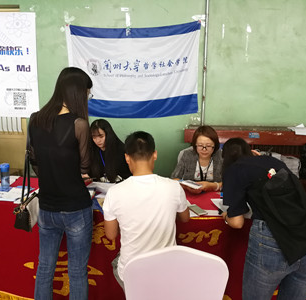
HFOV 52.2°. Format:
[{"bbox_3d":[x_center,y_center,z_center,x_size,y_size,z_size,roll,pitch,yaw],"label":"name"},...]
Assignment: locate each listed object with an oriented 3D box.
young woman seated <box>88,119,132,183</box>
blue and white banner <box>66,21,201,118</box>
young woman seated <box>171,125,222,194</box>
[{"bbox_3d":[-0.385,0.369,2.822,0.500,1.240,0.750,4,10,18],"label":"young woman seated"},{"bbox_3d":[-0.293,-1.137,4.525,1.930,1.330,0.060,1,10,6],"label":"blue and white banner"},{"bbox_3d":[0.374,0.420,2.585,0.500,1.240,0.750,1,10,4],"label":"young woman seated"}]

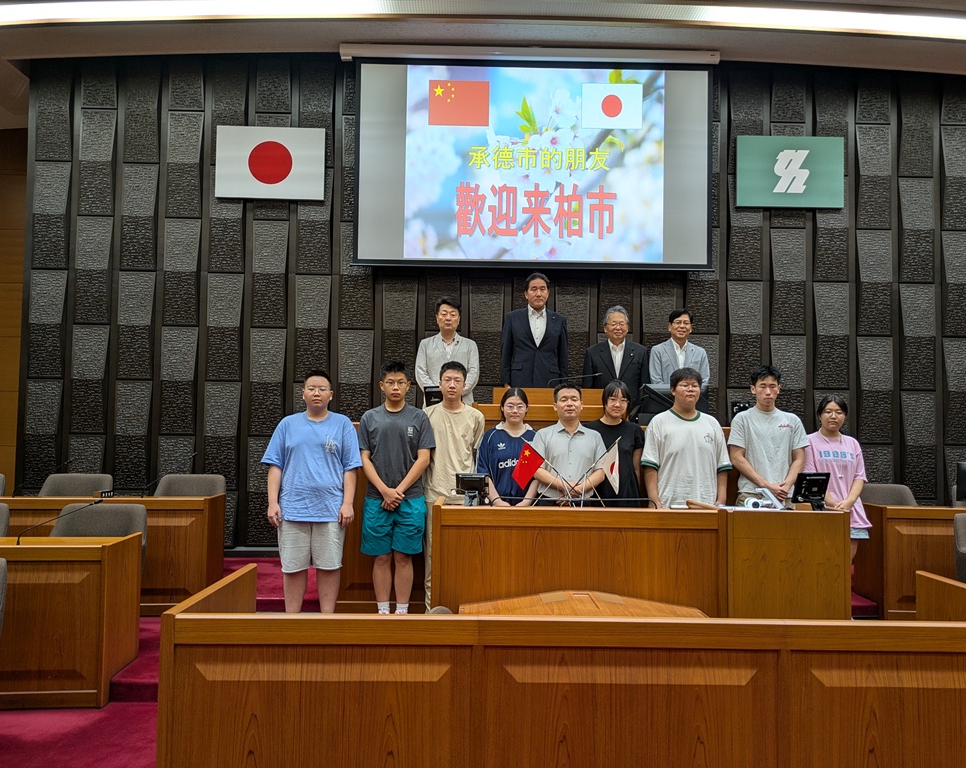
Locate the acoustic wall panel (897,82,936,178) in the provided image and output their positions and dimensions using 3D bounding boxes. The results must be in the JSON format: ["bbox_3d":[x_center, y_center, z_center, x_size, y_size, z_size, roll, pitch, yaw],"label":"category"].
[{"bbox_3d":[3.985,-2.389,6.794,0.326,0.965,0.059,1,-2,0],"label":"acoustic wall panel"}]

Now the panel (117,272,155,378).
[{"bbox_3d":[-3.217,-0.545,6.852,0.338,1.015,0.085,1,-2,-1],"label":"panel"}]

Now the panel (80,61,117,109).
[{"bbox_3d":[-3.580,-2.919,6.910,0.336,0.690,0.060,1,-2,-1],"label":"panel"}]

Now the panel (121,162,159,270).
[{"bbox_3d":[-3.091,-1.504,6.652,0.326,0.965,0.059,1,-2,-2],"label":"panel"}]

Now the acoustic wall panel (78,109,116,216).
[{"bbox_3d":[-3.591,-2.060,6.877,0.336,0.993,0.060,1,-2,-1],"label":"acoustic wall panel"}]

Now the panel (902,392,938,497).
[{"bbox_3d":[3.947,0.549,6.685,0.326,0.965,0.059,1,-2,0],"label":"panel"}]

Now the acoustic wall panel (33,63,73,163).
[{"bbox_3d":[-4.007,-2.559,6.922,0.338,0.964,0.085,1,-2,-1],"label":"acoustic wall panel"}]

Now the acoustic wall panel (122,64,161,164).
[{"bbox_3d":[-3.180,-2.547,6.902,0.336,0.967,0.060,1,-2,-1],"label":"acoustic wall panel"}]

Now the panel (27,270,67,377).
[{"bbox_3d":[-4.034,-0.557,6.840,0.338,1.015,0.085,1,-2,-1],"label":"panel"}]

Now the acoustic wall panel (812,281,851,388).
[{"bbox_3d":[3.279,-0.451,6.925,0.336,0.993,0.060,1,-2,-1],"label":"acoustic wall panel"}]

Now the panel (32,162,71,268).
[{"bbox_3d":[-4.020,-1.571,6.882,0.338,1.015,0.085,1,-2,-1],"label":"panel"}]

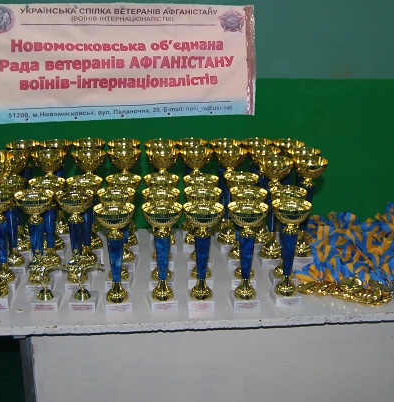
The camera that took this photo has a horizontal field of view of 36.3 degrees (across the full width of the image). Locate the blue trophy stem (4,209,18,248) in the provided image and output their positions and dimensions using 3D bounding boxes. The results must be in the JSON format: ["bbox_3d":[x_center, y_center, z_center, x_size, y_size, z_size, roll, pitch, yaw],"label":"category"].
[{"bbox_3d":[-0.458,0.071,1.497,0.034,0.102,0.034,-1,18,-5],"label":"blue trophy stem"}]

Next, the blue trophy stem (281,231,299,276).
[{"bbox_3d":[0.209,0.123,1.351,0.034,0.102,0.034,-1,18,-5],"label":"blue trophy stem"}]

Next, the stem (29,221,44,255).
[{"bbox_3d":[-0.372,0.104,1.397,0.034,0.102,0.034,-1,18,-5],"label":"stem"}]

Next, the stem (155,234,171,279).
[{"bbox_3d":[-0.086,0.146,1.506,0.041,0.121,0.041,-1,19,-6],"label":"stem"}]

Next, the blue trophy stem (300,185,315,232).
[{"bbox_3d":[0.285,0.019,1.562,0.033,0.122,0.033,-1,18,-5],"label":"blue trophy stem"}]

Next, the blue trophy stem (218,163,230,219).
[{"bbox_3d":[0.077,-0.021,1.671,0.033,0.127,0.033,-1,18,-5],"label":"blue trophy stem"}]

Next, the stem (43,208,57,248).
[{"bbox_3d":[-0.414,0.075,1.691,0.040,0.120,0.040,-1,19,-6],"label":"stem"}]

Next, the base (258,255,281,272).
[{"bbox_3d":[0.221,0.173,1.799,0.066,0.026,0.066,-1,19,-6],"label":"base"}]

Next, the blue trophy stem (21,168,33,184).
[{"bbox_3d":[-0.472,-0.028,1.687,0.033,0.122,0.033,-1,18,-5],"label":"blue trophy stem"}]

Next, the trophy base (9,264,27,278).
[{"bbox_3d":[-0.518,0.188,1.712,0.066,0.025,0.066,-1,19,-6],"label":"trophy base"}]

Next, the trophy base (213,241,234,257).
[{"bbox_3d":[0.079,0.122,1.677,0.056,0.022,0.056,-1,18,-5],"label":"trophy base"}]

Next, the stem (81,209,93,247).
[{"bbox_3d":[-0.313,0.073,1.703,0.040,0.120,0.040,-1,19,-6],"label":"stem"}]

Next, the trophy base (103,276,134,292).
[{"bbox_3d":[-0.190,0.193,1.452,0.056,0.022,0.056,-1,18,-5],"label":"trophy base"}]

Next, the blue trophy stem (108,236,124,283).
[{"bbox_3d":[-0.202,0.147,1.498,0.041,0.122,0.041,-1,19,-6],"label":"blue trophy stem"}]

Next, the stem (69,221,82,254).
[{"bbox_3d":[-0.320,0.113,1.588,0.041,0.120,0.041,-1,19,-6],"label":"stem"}]

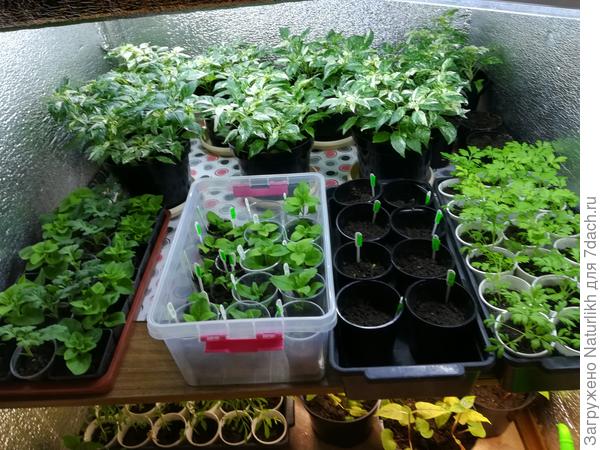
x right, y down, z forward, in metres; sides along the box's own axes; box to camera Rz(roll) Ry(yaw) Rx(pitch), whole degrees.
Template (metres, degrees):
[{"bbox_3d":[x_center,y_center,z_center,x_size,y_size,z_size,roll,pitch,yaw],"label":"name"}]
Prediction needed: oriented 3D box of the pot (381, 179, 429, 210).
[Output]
[{"bbox_3d":[0.214,-0.021,0.915,0.097,0.097,0.097,-2,37,5],"label":"pot"}]

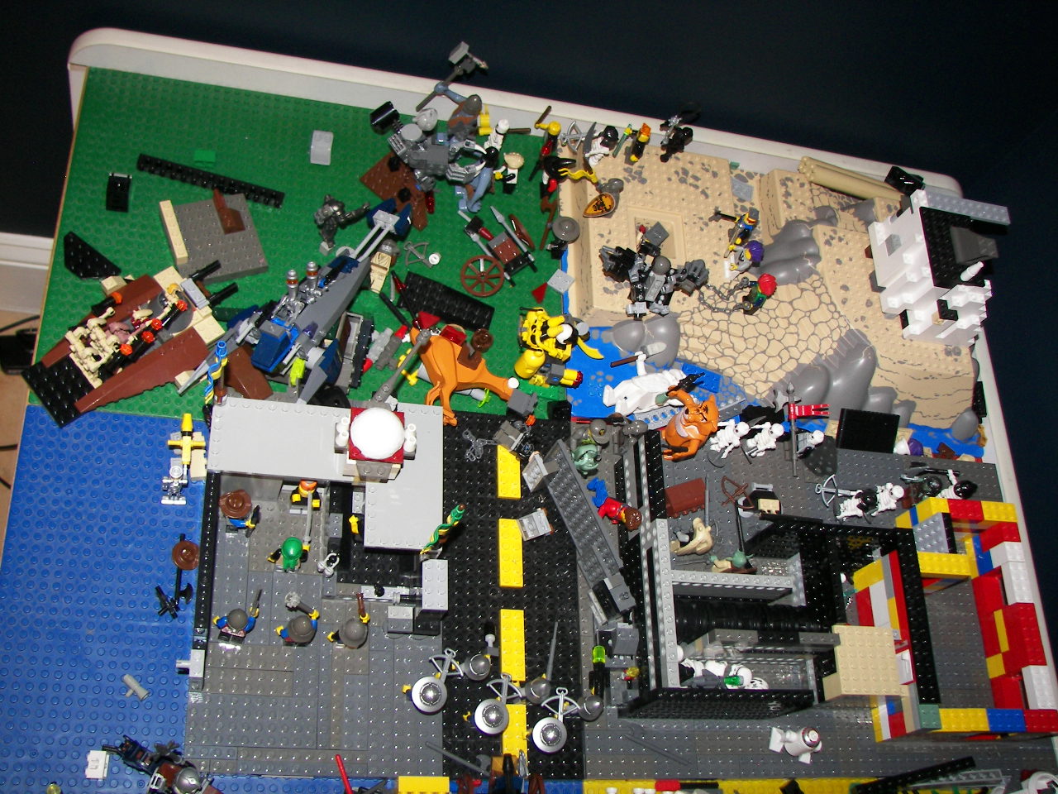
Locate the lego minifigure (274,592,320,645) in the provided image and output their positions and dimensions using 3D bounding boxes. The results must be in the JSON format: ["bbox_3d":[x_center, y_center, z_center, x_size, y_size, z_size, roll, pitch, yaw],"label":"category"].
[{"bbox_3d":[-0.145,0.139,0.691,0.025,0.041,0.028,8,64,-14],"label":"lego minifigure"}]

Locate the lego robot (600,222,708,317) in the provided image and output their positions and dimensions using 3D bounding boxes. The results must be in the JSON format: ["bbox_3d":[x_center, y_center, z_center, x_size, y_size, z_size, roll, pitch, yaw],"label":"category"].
[{"bbox_3d":[0.096,-0.094,0.828,0.084,0.051,0.056,6,64,-15],"label":"lego robot"}]

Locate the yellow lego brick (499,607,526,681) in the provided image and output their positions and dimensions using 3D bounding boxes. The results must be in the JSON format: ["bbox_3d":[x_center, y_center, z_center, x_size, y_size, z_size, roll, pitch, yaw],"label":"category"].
[{"bbox_3d":[-0.011,0.167,0.741,0.016,0.005,0.048,6,64,-15],"label":"yellow lego brick"}]

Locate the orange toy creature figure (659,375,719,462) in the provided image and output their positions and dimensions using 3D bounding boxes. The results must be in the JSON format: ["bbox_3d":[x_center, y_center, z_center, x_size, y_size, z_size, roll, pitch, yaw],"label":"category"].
[{"bbox_3d":[0.115,0.019,0.811,0.039,0.056,0.051,1,65,-17],"label":"orange toy creature figure"}]

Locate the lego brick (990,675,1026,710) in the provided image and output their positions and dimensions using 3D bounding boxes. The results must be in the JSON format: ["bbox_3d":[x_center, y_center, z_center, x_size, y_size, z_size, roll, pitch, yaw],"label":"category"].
[{"bbox_3d":[0.356,0.222,0.821,0.016,0.012,0.032,6,64,-15],"label":"lego brick"}]

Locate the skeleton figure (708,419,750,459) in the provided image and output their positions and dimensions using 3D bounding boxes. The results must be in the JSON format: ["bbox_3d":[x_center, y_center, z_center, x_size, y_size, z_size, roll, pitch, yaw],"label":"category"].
[{"bbox_3d":[0.154,0.032,0.840,0.020,0.041,0.025,-5,67,-19],"label":"skeleton figure"}]

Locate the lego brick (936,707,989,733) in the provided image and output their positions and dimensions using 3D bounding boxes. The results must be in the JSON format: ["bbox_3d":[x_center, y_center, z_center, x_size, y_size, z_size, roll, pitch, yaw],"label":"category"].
[{"bbox_3d":[0.298,0.226,0.767,0.048,0.011,0.016,6,64,-15],"label":"lego brick"}]

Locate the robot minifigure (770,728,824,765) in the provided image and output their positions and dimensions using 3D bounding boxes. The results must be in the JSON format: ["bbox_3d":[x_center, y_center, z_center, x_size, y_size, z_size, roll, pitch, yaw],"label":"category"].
[{"bbox_3d":[0.186,0.235,0.749,0.032,0.035,0.017,21,61,-7],"label":"robot minifigure"}]

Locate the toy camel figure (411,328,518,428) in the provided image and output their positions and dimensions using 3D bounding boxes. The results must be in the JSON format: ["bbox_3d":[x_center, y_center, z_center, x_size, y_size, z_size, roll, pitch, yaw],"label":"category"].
[{"bbox_3d":[-0.057,-0.012,0.794,0.086,0.027,0.062,28,61,-3],"label":"toy camel figure"}]

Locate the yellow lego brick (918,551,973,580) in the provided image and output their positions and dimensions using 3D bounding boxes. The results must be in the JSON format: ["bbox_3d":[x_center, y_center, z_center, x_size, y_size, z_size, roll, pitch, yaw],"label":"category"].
[{"bbox_3d":[0.301,0.124,0.808,0.048,0.011,0.016,6,64,-15],"label":"yellow lego brick"}]

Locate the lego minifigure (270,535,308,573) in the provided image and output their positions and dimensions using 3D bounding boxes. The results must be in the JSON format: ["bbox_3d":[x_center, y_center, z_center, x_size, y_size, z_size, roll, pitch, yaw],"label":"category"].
[{"bbox_3d":[-0.154,0.101,0.705,0.024,0.041,0.016,6,65,-15],"label":"lego minifigure"}]

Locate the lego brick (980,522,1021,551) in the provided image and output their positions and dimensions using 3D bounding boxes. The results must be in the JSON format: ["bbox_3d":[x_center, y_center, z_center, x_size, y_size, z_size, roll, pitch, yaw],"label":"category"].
[{"bbox_3d":[0.373,0.112,0.872,0.016,0.029,0.016,6,65,-15],"label":"lego brick"}]

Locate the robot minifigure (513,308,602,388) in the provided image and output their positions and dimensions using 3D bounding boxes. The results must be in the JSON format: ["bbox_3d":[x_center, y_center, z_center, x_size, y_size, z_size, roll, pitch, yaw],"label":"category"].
[{"bbox_3d":[0.020,-0.037,0.836,0.060,0.042,0.050,6,64,-15],"label":"robot minifigure"}]

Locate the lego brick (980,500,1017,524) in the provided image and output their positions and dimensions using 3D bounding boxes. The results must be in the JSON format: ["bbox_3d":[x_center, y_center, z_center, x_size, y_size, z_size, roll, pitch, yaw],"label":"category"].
[{"bbox_3d":[0.362,0.090,0.852,0.032,0.011,0.016,6,64,-15],"label":"lego brick"}]

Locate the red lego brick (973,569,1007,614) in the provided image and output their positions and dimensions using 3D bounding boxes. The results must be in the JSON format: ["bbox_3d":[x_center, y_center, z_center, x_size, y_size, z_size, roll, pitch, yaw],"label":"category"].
[{"bbox_3d":[0.369,0.157,0.874,0.016,0.029,0.032,6,65,-15],"label":"red lego brick"}]

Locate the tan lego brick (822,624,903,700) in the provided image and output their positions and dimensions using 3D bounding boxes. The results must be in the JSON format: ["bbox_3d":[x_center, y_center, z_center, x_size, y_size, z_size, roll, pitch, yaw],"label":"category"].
[{"bbox_3d":[0.233,0.189,0.777,0.049,0.024,0.049,6,64,-15],"label":"tan lego brick"}]

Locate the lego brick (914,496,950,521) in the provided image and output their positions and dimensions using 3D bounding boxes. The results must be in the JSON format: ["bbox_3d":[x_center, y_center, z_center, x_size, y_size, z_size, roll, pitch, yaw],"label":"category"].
[{"bbox_3d":[0.312,0.089,0.850,0.016,0.020,0.016,6,65,-15],"label":"lego brick"}]

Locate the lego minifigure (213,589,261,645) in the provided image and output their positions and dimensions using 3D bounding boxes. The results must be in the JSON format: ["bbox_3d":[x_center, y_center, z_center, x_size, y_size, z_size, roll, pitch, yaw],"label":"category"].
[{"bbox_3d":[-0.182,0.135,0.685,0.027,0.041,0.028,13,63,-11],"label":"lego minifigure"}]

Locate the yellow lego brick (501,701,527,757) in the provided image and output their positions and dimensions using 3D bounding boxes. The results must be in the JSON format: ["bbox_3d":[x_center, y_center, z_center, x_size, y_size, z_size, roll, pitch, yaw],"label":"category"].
[{"bbox_3d":[-0.009,0.226,0.721,0.016,0.005,0.048,6,64,-15],"label":"yellow lego brick"}]

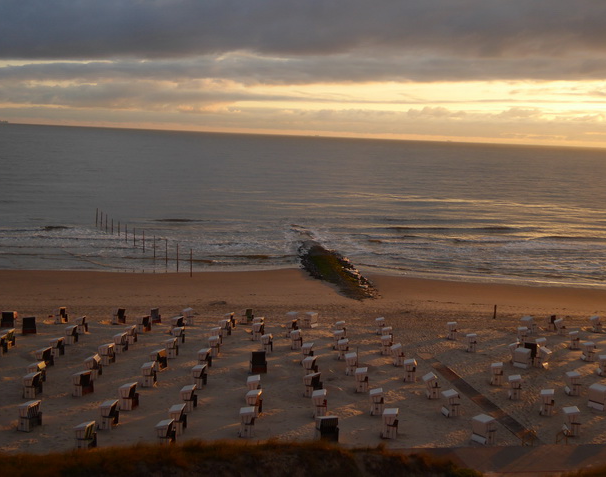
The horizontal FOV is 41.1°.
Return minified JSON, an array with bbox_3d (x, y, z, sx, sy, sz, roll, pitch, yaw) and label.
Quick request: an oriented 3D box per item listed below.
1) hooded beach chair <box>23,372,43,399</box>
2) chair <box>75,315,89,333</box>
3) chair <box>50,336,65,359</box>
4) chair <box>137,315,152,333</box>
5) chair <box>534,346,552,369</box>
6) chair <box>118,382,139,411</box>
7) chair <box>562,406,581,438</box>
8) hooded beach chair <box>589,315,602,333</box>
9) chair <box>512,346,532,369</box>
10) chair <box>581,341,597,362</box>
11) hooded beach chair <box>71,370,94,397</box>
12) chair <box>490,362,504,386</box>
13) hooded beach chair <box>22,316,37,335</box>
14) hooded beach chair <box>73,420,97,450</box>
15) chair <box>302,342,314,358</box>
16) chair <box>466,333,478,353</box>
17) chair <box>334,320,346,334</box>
[{"bbox_3d":[-19.747,10.758,59.258,0.970,1.600,1.200,3,7,6],"label":"hooded beach chair"},{"bbox_3d":[-22.047,8.592,80.400,0.957,1.620,1.210,2,7,0],"label":"chair"},{"bbox_3d":[-21.122,9.368,69.394,0.950,1.600,1.200,4,7,9],"label":"chair"},{"bbox_3d":[-16.197,8.675,81.946,0.959,1.620,1.210,5,8,21],"label":"chair"},{"bbox_3d":[21.433,10.625,71.382,1.120,1.530,1.080,-3,9,-36],"label":"chair"},{"bbox_3d":[-11.849,10.715,55.157,0.950,1.600,1.200,4,7,13],"label":"chair"},{"bbox_3d":[18.479,12.674,55.614,1.000,1.650,1.200,3,7,6],"label":"chair"},{"bbox_3d":[32.666,9.576,90.221,1.000,1.550,1.200,3,7,6],"label":"hooded beach chair"},{"bbox_3d":[18.821,10.205,69.011,1.200,1.600,0.950,7,9,35],"label":"chair"},{"bbox_3d":[25.943,10.230,73.466,0.930,1.590,1.220,3,7,2],"label":"chair"},{"bbox_3d":[-15.745,10.248,57.547,0.950,1.600,1.200,5,8,20],"label":"hooded beach chair"},{"bbox_3d":[15.386,10.656,63.882,0.930,1.590,1.220,5,8,17],"label":"chair"},{"bbox_3d":[-27.405,8.555,80.971,1.170,1.650,1.000,0,8,-18],"label":"hooded beach chair"},{"bbox_3d":[-12.473,11.356,46.327,0.930,1.590,1.220,4,7,10],"label":"hooded beach chair"},{"bbox_3d":[0.417,10.069,70.803,0.867,1.620,1.210,4,7,10],"label":"chair"},{"bbox_3d":[16.101,9.892,76.772,0.950,1.530,1.170,3,7,7],"label":"chair"},{"bbox_3d":[3.797,9.237,81.232,0.950,1.600,1.200,4,7,9],"label":"chair"}]

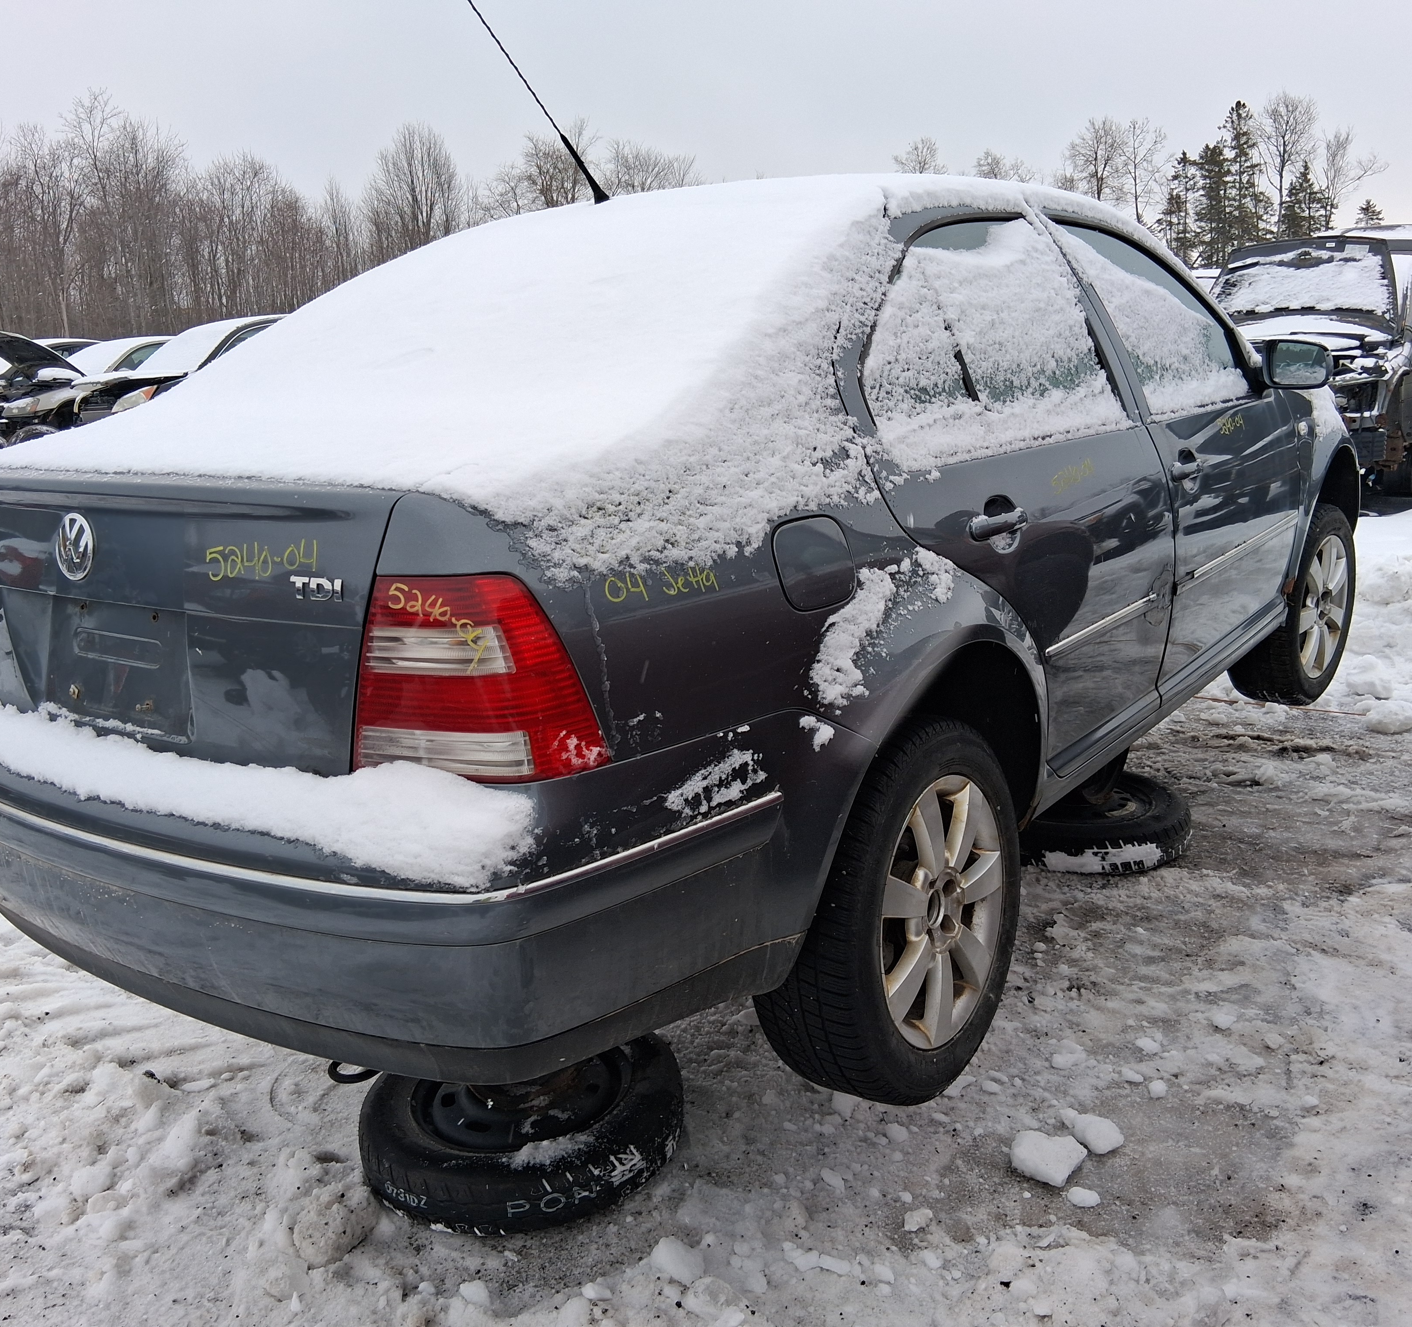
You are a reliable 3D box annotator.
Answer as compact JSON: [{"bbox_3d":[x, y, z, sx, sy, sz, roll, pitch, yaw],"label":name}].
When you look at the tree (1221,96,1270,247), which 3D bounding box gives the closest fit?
[{"bbox_3d":[26.402,-21.499,65.000,2.800,11.750,2.800,-3,13,0],"label":"tree"}]

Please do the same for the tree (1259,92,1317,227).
[{"bbox_3d":[34.991,-27.163,80.000,3.700,13.500,3.700,-3,14,0],"label":"tree"}]

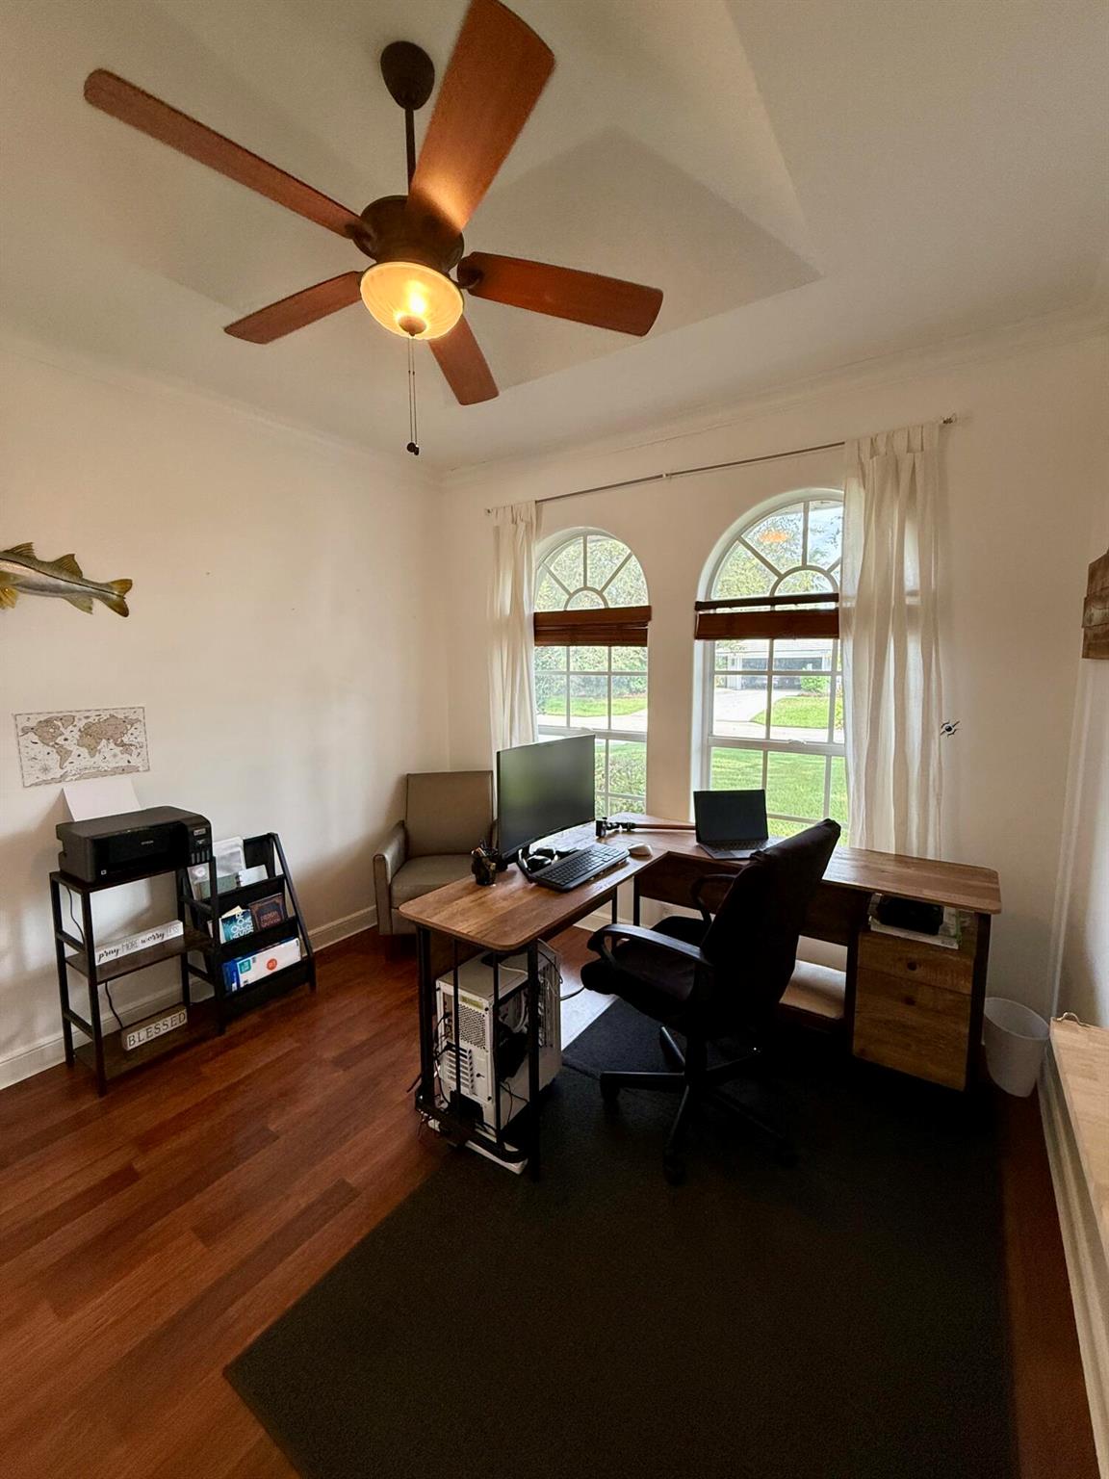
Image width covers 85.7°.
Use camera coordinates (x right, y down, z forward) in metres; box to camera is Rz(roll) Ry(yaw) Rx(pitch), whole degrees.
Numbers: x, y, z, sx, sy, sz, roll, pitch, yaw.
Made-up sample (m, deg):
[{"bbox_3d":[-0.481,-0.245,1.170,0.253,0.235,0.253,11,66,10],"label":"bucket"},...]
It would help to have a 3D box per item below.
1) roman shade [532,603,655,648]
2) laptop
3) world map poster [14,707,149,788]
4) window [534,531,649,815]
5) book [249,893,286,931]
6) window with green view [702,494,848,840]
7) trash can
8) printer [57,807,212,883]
[{"bbox_3d":[0.136,-0.602,3.258,0.880,0.195,0.060,5,8,34],"label":"roman shade"},{"bbox_3d":[0.759,0.344,2.427,0.313,0.217,0.271,0,7,-5],"label":"laptop"},{"bbox_3d":[-1.753,0.020,2.251,0.010,0.261,0.399,5,8,34],"label":"world map poster"},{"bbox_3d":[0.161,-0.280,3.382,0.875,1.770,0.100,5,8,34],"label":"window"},{"bbox_3d":[-1.269,0.816,2.676,0.022,0.205,0.140,-18,-5,34],"label":"book"},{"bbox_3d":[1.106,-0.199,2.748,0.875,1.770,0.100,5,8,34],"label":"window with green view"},{"bbox_3d":[1.651,1.117,2.157,0.180,0.244,0.265,2,7,16],"label":"trash can"},{"bbox_3d":[-1.574,0.383,2.256,0.333,0.172,0.382,5,8,35],"label":"printer"}]

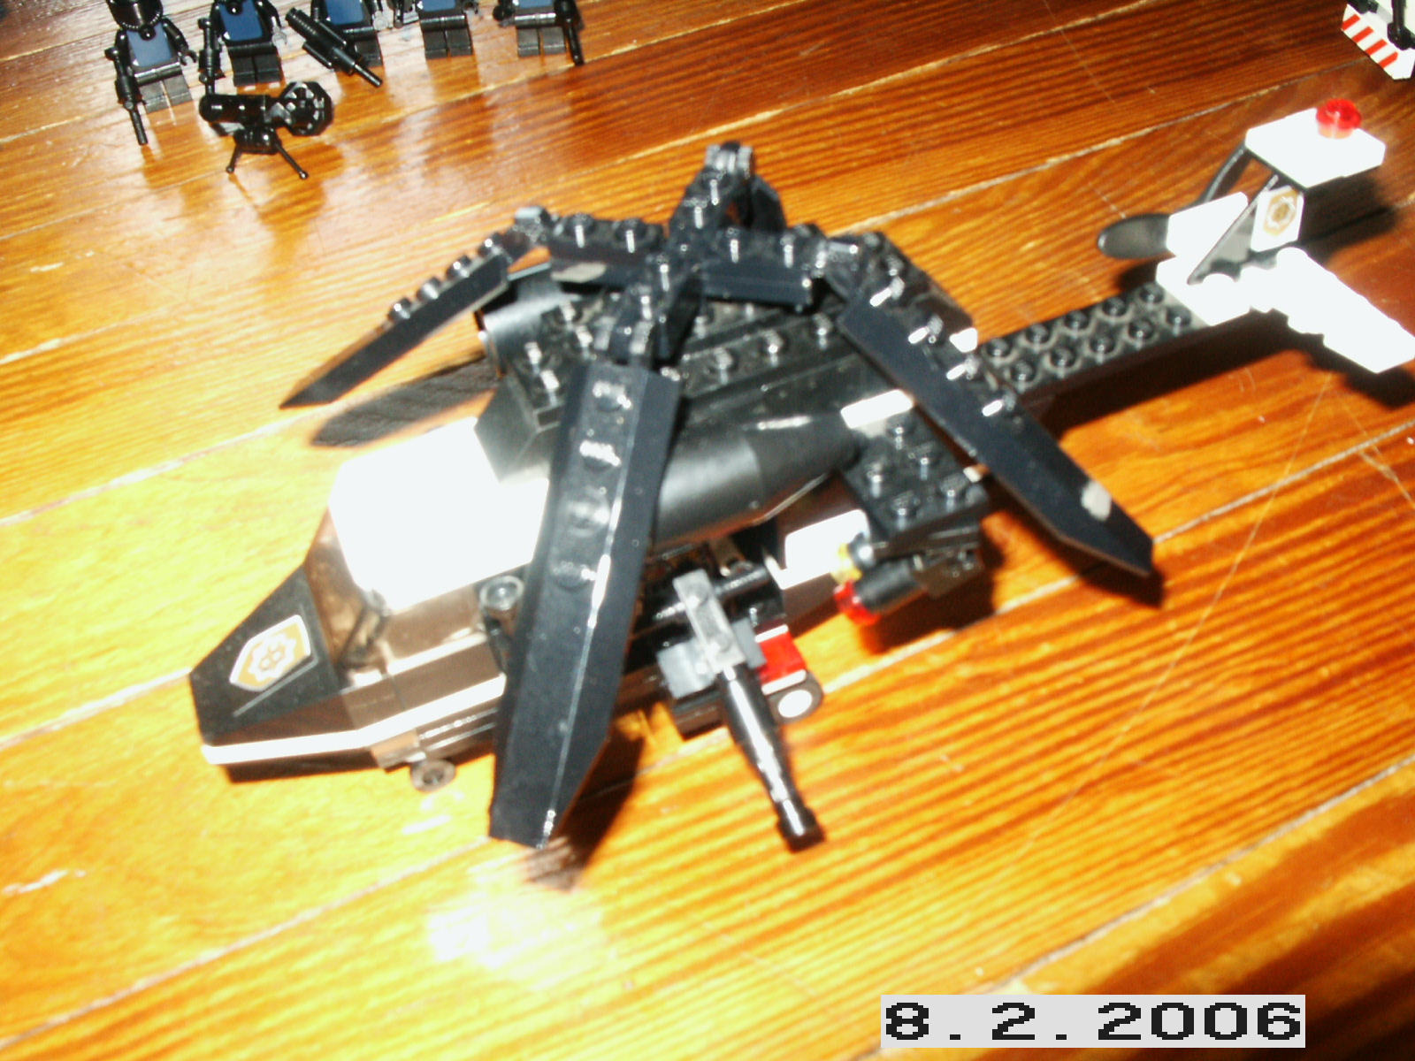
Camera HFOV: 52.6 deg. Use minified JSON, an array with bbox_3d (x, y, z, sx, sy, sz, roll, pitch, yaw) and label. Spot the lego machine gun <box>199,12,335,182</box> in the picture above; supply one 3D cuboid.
[{"bbox_3d":[-0.120,-0.114,0.394,0.038,0.025,0.021,3,44,9],"label":"lego machine gun"}]

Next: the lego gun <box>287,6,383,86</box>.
[{"bbox_3d":[-0.110,-0.142,0.422,0.041,0.011,0.009,39,58,16],"label":"lego gun"}]

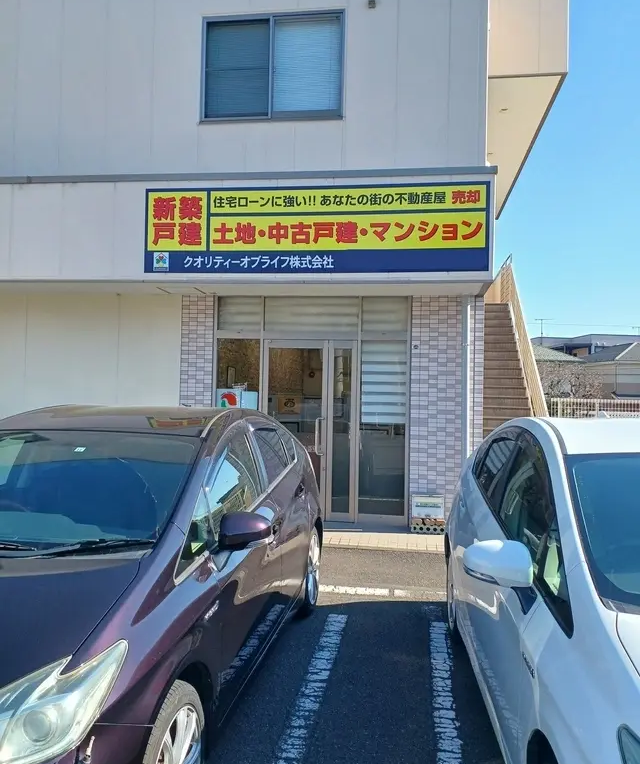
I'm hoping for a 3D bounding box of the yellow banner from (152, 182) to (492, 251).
[{"bbox_3d":[-0.089,-1.701,6.983,3.608,0.639,0.080,1,-1,8],"label":"yellow banner"}]

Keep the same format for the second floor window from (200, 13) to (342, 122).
[{"bbox_3d":[-0.584,-3.778,8.004,1.757,1.325,0.100,1,-1,8],"label":"second floor window"}]

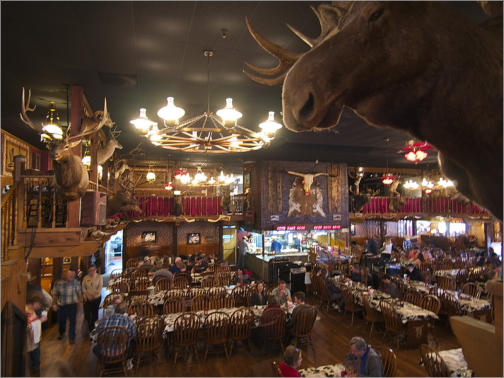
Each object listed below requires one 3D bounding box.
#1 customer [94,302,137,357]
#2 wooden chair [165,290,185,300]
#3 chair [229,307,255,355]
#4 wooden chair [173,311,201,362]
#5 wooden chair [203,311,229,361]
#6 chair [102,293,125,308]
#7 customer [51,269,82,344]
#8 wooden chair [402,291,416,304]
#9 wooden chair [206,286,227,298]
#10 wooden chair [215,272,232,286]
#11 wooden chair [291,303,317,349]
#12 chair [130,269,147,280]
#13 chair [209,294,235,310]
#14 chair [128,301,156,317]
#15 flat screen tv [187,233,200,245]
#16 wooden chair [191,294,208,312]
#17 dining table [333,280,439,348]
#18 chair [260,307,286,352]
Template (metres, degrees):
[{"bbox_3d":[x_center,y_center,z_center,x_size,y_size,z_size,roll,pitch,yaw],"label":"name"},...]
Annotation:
[{"bbox_3d":[-2.520,2.907,6.619,0.660,1.320,0.850,1,-3,-12],"label":"customer"},{"bbox_3d":[-2.055,3.127,9.306,0.500,0.980,0.560,1,-3,-12],"label":"wooden chair"},{"bbox_3d":[-0.253,3.096,7.795,0.500,1.020,0.540,1,-2,-13],"label":"chair"},{"bbox_3d":[-1.440,3.151,7.696,0.530,1.020,0.560,1,-2,-14],"label":"wooden chair"},{"bbox_3d":[-0.759,3.026,7.409,0.500,0.980,0.560,1,-3,-11],"label":"wooden chair"},{"bbox_3d":[-3.634,3.217,9.333,0.530,1.020,0.560,1,-2,-17],"label":"chair"},{"bbox_3d":[-4.451,2.822,8.464,0.600,1.740,0.380,1,-2,-20],"label":"customer"},{"bbox_3d":[3.978,3.183,9.165,0.560,1.010,0.510,1,-3,-18],"label":"wooden chair"},{"bbox_3d":[-0.995,3.144,9.625,0.500,0.980,0.560,1,-3,-12],"label":"wooden chair"},{"bbox_3d":[-0.977,3.256,11.751,0.500,0.980,0.560,1,-3,-12],"label":"wooden chair"},{"bbox_3d":[1.082,3.045,7.764,0.500,0.980,0.560,2,-4,-30],"label":"wooden chair"},{"bbox_3d":[-3.929,3.319,12.022,0.510,1.010,0.560,1,-3,-14],"label":"chair"},{"bbox_3d":[-0.684,3.192,8.706,0.530,1.020,0.560,1,-2,-17],"label":"chair"},{"bbox_3d":[-2.578,3.132,8.083,0.510,1.010,0.560,1,-3,-14],"label":"chair"},{"bbox_3d":[-3.009,2.574,18.055,0.660,0.540,0.120,1,-2,-13],"label":"flat screen tv"},{"bbox_3d":[-1.214,3.190,8.648,0.530,1.020,0.560,1,-2,-17],"label":"wooden chair"},{"bbox_3d":[3.297,3.299,9.548,0.850,0.760,3.800,1,-2,-13],"label":"dining table"},{"bbox_3d":[0.396,3.096,7.795,0.500,1.020,0.540,1,-2,-13],"label":"chair"}]

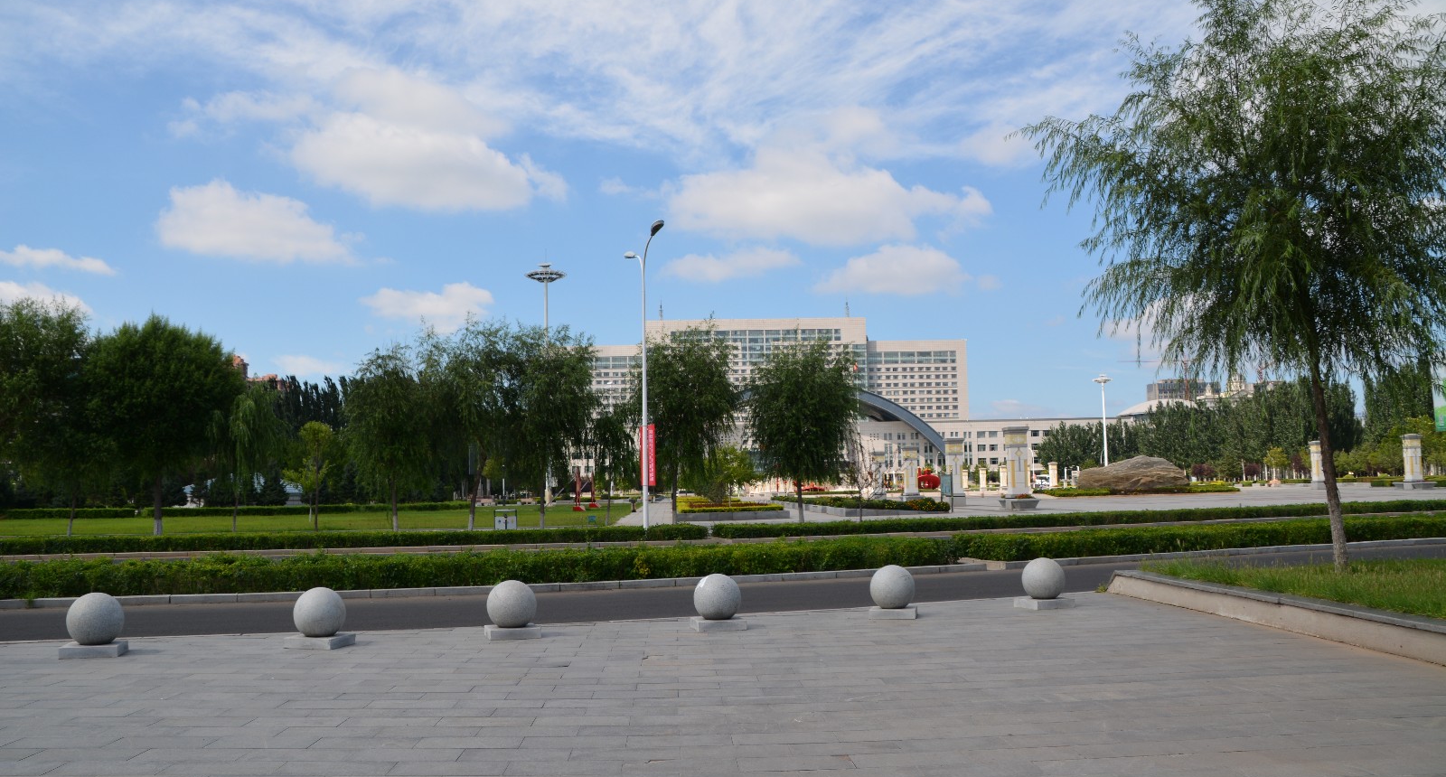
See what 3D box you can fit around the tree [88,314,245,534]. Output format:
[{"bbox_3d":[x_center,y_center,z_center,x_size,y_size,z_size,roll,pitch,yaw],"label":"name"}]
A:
[{"bbox_3d":[-18.475,1.284,35.961,5.209,7.594,5.209,0,-6,-11],"label":"tree"}]

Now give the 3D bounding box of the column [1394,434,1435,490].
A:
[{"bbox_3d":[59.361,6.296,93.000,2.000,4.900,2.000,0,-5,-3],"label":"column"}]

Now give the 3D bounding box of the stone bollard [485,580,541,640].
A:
[{"bbox_3d":[-2.127,2.217,10.927,0.530,0.570,0.530,1,-6,-17],"label":"stone bollard"}]

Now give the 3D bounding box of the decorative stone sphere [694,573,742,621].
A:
[{"bbox_3d":[-0.055,2.274,11.743,0.510,0.490,0.510,-1,-5,0],"label":"decorative stone sphere"}]

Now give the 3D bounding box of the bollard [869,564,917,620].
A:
[{"bbox_3d":[1.905,2.264,12.147,0.530,0.570,0.530,-2,-6,12],"label":"bollard"}]

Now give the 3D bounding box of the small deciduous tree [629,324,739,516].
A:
[{"bbox_3d":[-1.636,1.349,42.399,4.290,7.900,4.290,-1,-5,0],"label":"small deciduous tree"}]

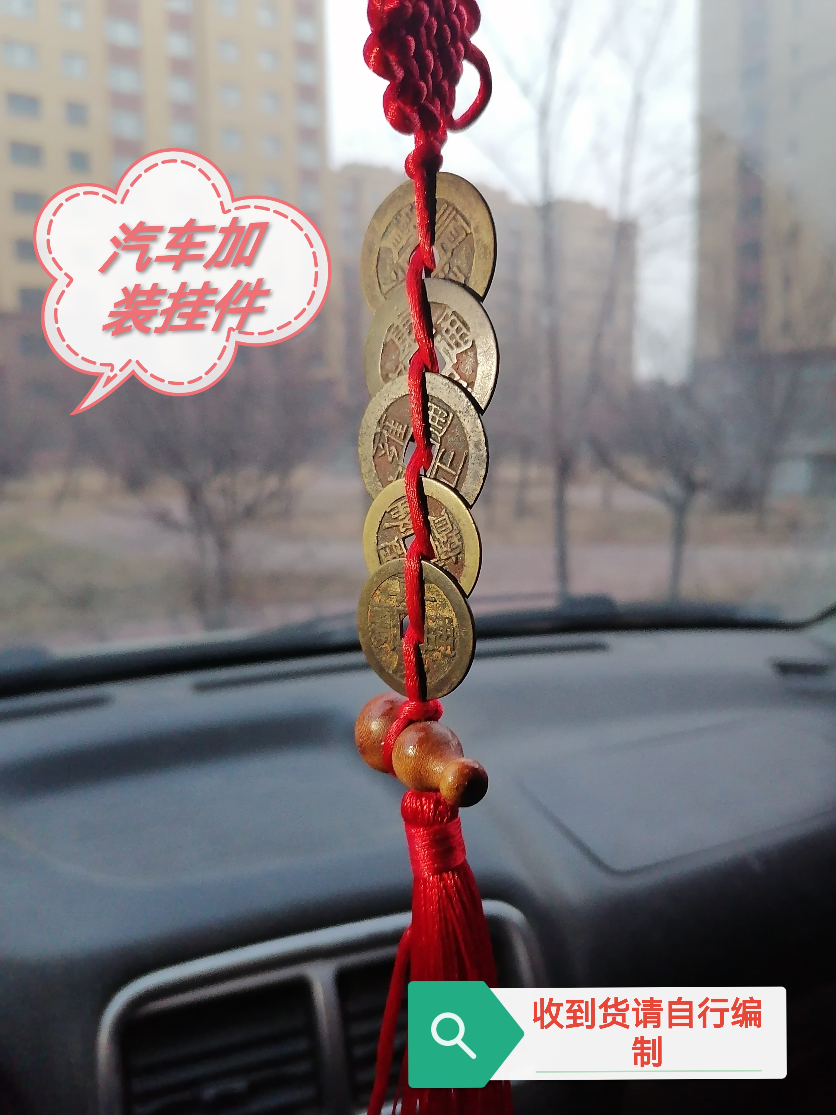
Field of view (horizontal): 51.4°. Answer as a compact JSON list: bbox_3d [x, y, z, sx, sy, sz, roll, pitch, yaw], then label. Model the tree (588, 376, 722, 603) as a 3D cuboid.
[{"bbox_3d":[2.465,-0.690,9.000,1.400,2.300,1.350,0,7,0],"label":"tree"}]

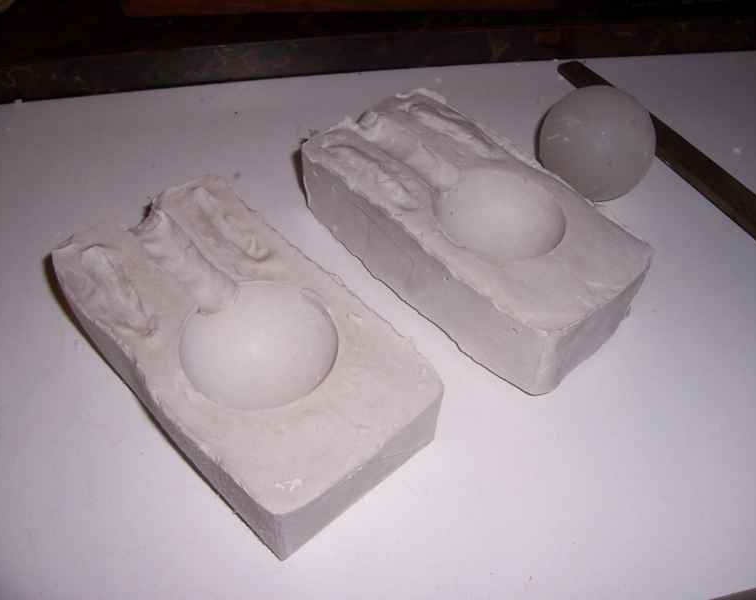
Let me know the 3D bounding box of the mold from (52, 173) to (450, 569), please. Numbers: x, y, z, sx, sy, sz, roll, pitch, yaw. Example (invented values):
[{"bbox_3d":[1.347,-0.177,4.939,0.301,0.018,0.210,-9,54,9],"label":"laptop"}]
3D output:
[{"bbox_3d":[-0.063,0.022,0.376,0.095,0.046,0.180,-33,58,-27],"label":"mold"}]

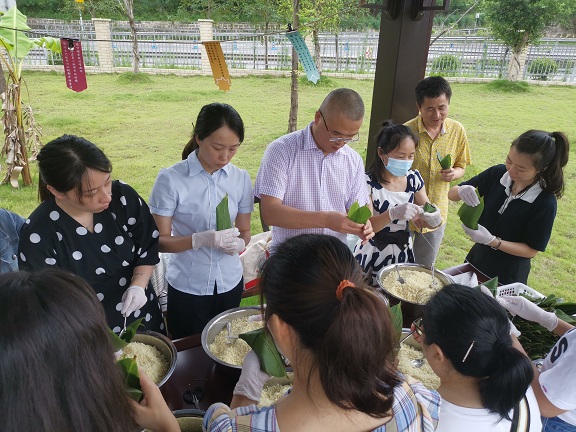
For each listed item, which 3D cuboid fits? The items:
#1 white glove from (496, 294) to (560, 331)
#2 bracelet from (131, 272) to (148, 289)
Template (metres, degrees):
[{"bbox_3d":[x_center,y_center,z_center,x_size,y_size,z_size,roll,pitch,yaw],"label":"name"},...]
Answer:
[{"bbox_3d":[0.748,0.296,1.400,0.175,0.070,0.080,19,28,36],"label":"white glove"},{"bbox_3d":[-0.466,0.202,1.410,0.058,0.062,0.020,-5,43,34],"label":"bracelet"}]

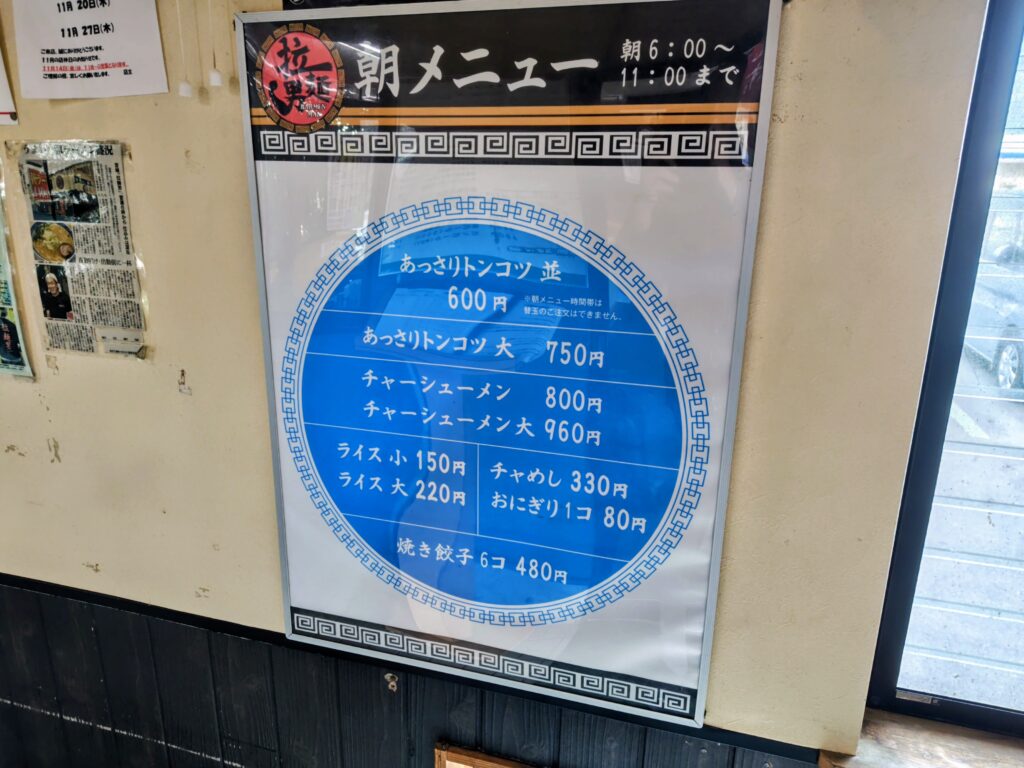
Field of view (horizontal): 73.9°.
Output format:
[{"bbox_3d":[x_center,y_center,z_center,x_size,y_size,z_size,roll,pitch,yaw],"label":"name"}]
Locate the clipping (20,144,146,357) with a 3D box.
[{"bbox_3d":[-0.607,-0.185,0.961,0.186,0.296,0.012,5,16,15],"label":"clipping"}]

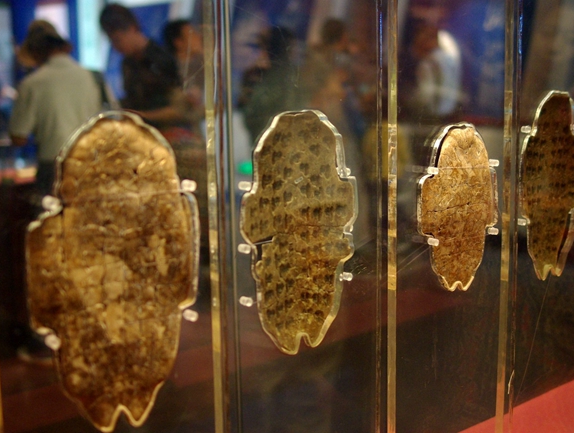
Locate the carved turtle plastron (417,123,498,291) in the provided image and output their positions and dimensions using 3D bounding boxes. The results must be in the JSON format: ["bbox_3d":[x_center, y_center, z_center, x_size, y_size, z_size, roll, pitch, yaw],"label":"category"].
[{"bbox_3d":[0.223,-0.010,1.073,0.145,0.216,0.018,-8,11,-38],"label":"carved turtle plastron"}]

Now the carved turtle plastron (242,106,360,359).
[{"bbox_3d":[0.018,0.022,0.937,0.161,0.277,0.018,-8,11,-38],"label":"carved turtle plastron"}]

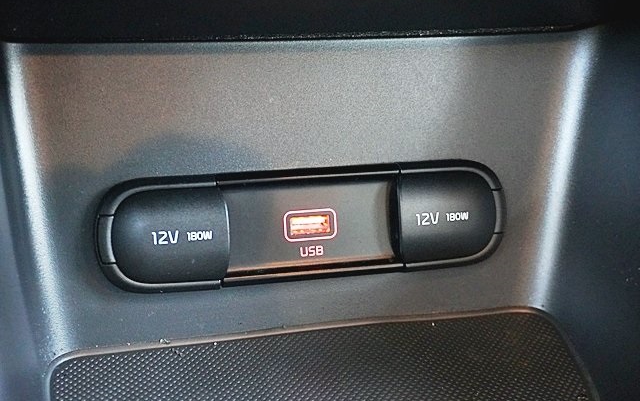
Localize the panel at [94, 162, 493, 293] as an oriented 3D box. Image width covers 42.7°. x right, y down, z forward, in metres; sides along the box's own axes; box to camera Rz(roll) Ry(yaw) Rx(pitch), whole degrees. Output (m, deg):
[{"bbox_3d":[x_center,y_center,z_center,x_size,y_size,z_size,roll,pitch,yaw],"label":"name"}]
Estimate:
[{"bbox_3d":[-0.002,0.008,0.269,0.137,0.037,0.014,-4,2,-11],"label":"panel"}]

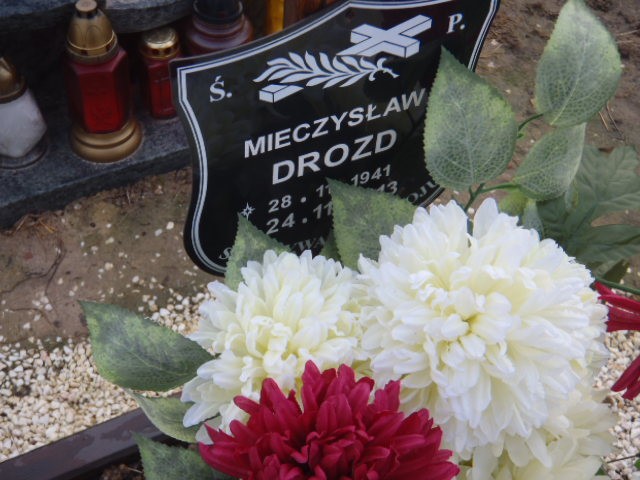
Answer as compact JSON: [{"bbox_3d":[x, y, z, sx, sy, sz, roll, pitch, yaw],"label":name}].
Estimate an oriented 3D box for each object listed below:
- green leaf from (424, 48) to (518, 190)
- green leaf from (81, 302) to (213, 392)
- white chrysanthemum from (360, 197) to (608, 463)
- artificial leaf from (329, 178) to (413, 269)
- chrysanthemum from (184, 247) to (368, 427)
[{"bbox_3d":[0.096,-0.076,0.680,0.060,0.093,0.020,-13,1,7],"label":"green leaf"},{"bbox_3d":[-0.119,0.073,0.730,0.100,0.025,0.060,18,57,9],"label":"green leaf"},{"bbox_3d":[0.093,0.051,0.610,0.138,0.105,0.142,0,76,15],"label":"white chrysanthemum"},{"bbox_3d":[0.039,-0.006,0.690,0.088,0.020,0.060,42,79,14],"label":"artificial leaf"},{"bbox_3d":[-0.028,0.069,0.700,0.128,0.090,0.126,0,72,6],"label":"chrysanthemum"}]

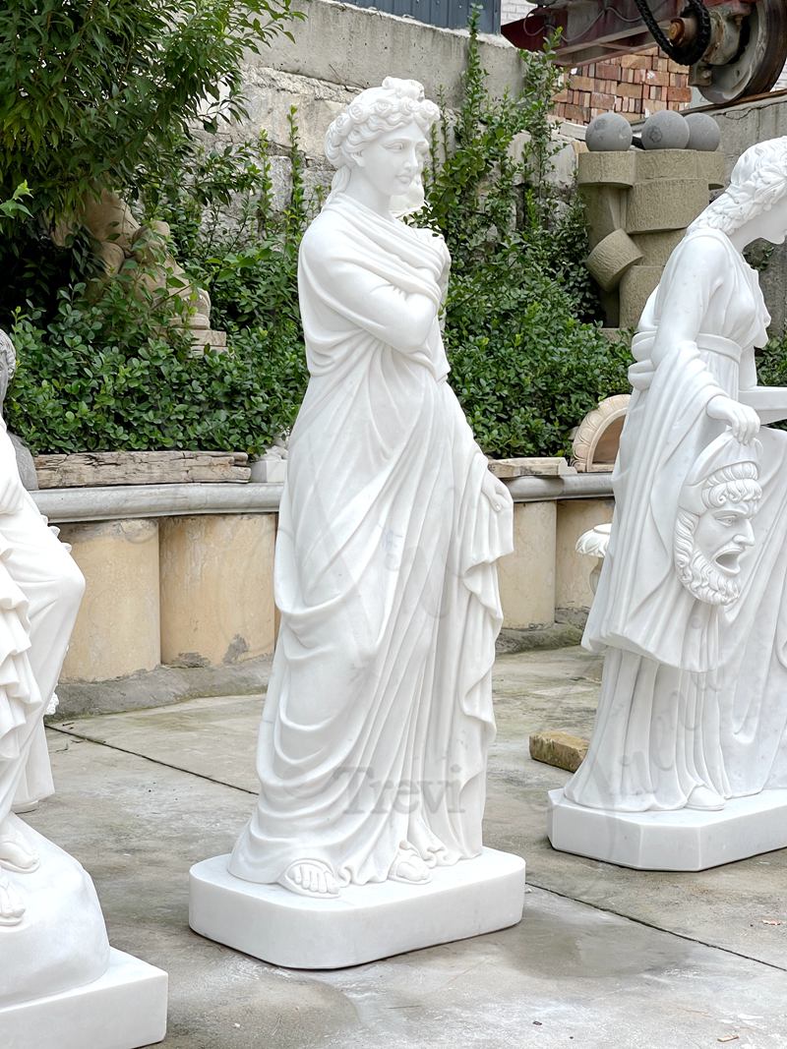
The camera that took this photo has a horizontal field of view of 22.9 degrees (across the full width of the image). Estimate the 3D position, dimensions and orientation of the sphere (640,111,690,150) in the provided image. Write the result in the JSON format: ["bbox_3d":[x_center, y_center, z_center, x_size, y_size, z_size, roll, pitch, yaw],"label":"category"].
[{"bbox_3d":[1.442,-2.071,10.300,0.255,0.255,0.255,0,4,0],"label":"sphere"}]

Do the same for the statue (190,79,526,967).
[{"bbox_3d":[-0.078,-0.040,4.313,0.679,1.872,0.538,-4,6,-39],"label":"statue"}]

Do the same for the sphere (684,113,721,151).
[{"bbox_3d":[1.642,-2.107,10.530,0.255,0.255,0.255,0,4,0],"label":"sphere"}]

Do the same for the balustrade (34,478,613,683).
[{"bbox_3d":[-0.193,0.165,8.002,3.080,0.693,0.300,-4,6,-42],"label":"balustrade"}]

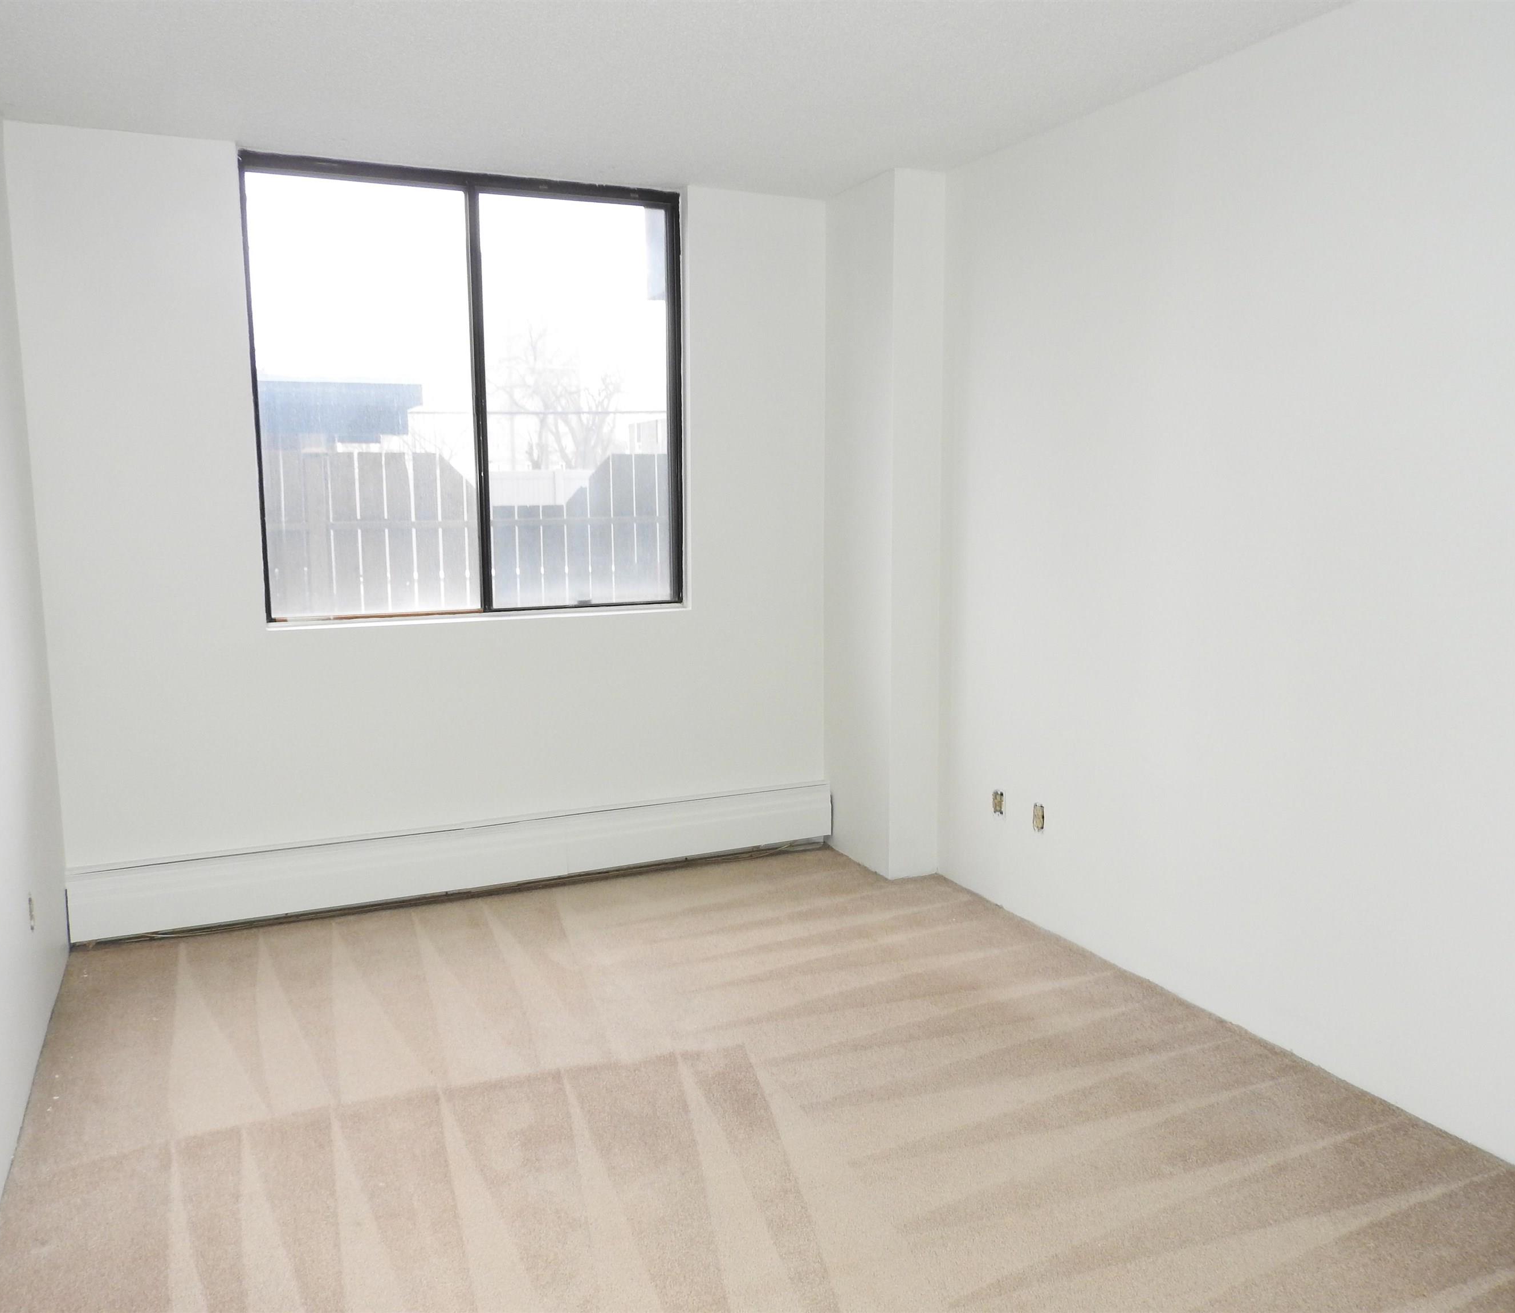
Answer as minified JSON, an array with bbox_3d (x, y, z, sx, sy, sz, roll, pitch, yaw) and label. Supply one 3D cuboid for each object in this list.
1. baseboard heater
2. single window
[{"bbox_3d":[-0.901,0.675,4.184,2.580,0.217,0.070,-4,9,-24],"label":"baseboard heater"},{"bbox_3d":[-0.943,-0.875,4.120,1.425,1.445,0.090,-4,9,-24],"label":"single window"}]

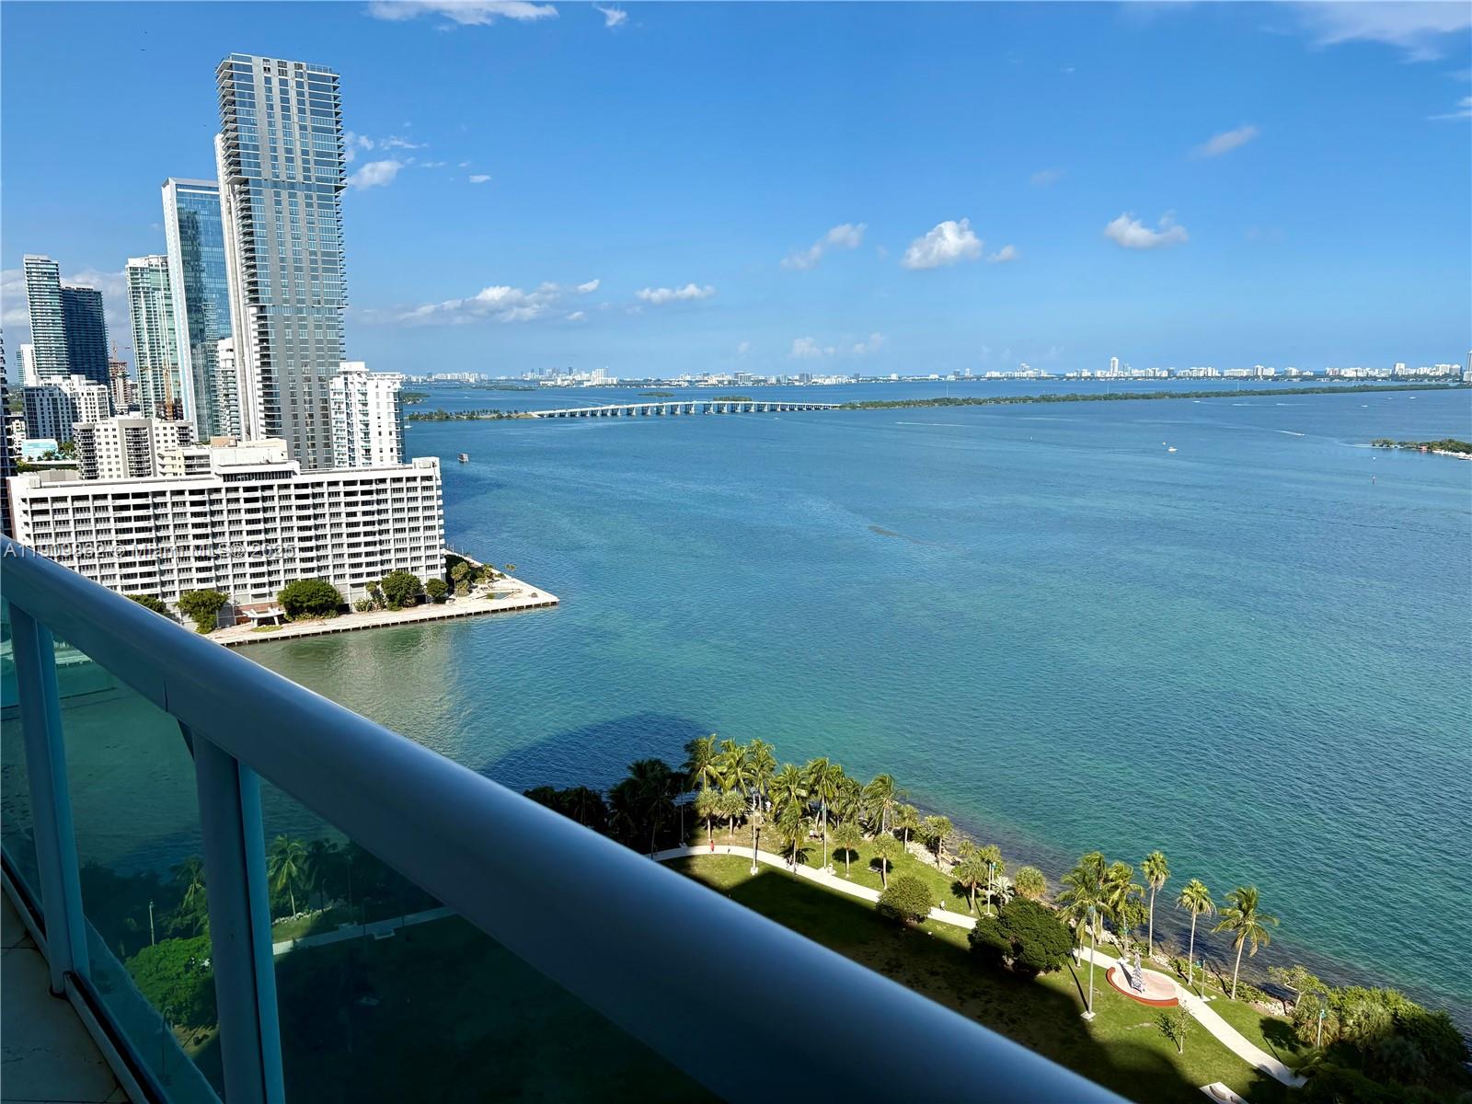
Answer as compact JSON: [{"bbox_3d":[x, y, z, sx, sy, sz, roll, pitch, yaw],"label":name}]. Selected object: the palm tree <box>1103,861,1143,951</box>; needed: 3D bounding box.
[{"bbox_3d":[46.092,42.891,131.971,5.050,11.270,5.050,-1,9,0],"label":"palm tree"}]

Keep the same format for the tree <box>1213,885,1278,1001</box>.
[{"bbox_3d":[56.438,43.678,123.113,7.268,13.300,7.268,0,9,0],"label":"tree"}]

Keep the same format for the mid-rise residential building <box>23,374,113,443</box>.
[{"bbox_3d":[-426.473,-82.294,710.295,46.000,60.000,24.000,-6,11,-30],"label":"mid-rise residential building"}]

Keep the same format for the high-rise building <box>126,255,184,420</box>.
[{"bbox_3d":[-521.971,-178.212,1010.982,46.000,174.603,28.000,-6,11,-30],"label":"high-rise building"}]

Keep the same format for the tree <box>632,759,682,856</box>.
[{"bbox_3d":[-11.302,36.703,156.545,6.810,14.900,6.810,-1,9,-4],"label":"tree"}]

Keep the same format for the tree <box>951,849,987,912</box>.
[{"bbox_3d":[29.980,42.238,141.347,4.400,8.260,4.400,2,10,12],"label":"tree"}]

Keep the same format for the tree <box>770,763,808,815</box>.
[{"bbox_3d":[8.044,37.058,166.743,5.710,10.580,5.710,0,9,3],"label":"tree"}]

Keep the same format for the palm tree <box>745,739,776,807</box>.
[{"bbox_3d":[3.937,35.241,170.930,4.790,12.870,4.790,0,9,1],"label":"palm tree"}]

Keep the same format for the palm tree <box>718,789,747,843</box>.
[{"bbox_3d":[-0.530,39.699,167.676,4.352,7.700,4.352,0,9,0],"label":"palm tree"}]

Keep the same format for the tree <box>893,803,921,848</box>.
[{"bbox_3d":[24.793,40.472,160.976,4.120,7.030,4.120,-1,9,0],"label":"tree"}]

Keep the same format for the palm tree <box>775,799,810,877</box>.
[{"bbox_3d":[7.975,40.091,151.975,4.850,11.080,4.850,-1,9,0],"label":"palm tree"}]

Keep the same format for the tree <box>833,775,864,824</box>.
[{"bbox_3d":[17.101,38.769,168.927,4.910,8.860,4.910,0,9,0],"label":"tree"}]

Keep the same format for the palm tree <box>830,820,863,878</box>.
[{"bbox_3d":[15.441,41.537,154.513,4.651,8.060,4.651,0,9,0],"label":"palm tree"}]

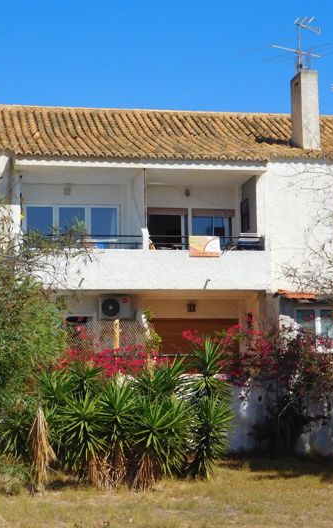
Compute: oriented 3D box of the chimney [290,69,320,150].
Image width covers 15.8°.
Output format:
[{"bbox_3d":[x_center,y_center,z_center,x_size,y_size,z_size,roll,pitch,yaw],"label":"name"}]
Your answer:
[{"bbox_3d":[3.538,-3.791,30.534,0.450,1.970,0.820,0,-6,-12],"label":"chimney"}]

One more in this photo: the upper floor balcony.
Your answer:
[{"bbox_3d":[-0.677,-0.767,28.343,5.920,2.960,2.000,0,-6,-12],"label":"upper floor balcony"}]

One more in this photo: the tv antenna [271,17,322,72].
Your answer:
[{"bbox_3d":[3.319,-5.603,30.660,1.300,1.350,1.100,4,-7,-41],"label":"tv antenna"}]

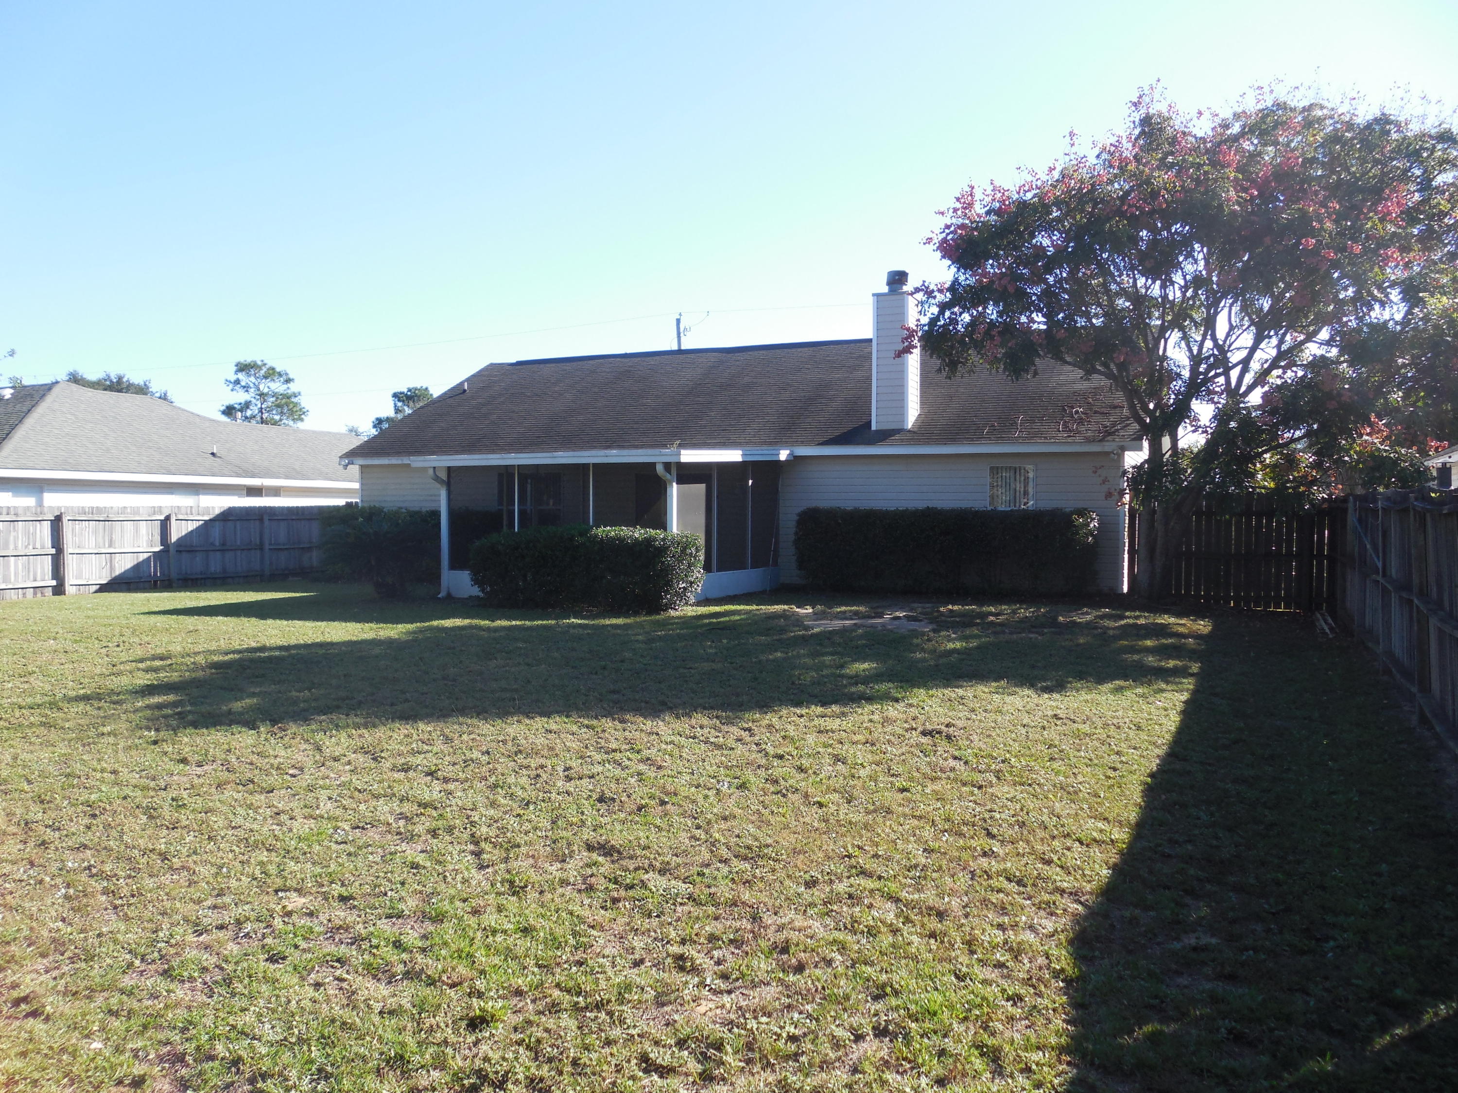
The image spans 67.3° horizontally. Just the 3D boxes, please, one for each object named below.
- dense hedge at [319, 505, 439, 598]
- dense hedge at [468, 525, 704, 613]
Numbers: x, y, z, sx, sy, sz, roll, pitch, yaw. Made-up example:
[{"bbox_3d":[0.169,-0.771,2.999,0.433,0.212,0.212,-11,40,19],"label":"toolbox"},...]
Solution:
[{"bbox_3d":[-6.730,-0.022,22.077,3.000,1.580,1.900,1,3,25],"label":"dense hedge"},{"bbox_3d":[-2.163,0.321,16.448,3.400,1.180,1.150,1,3,25],"label":"dense hedge"}]

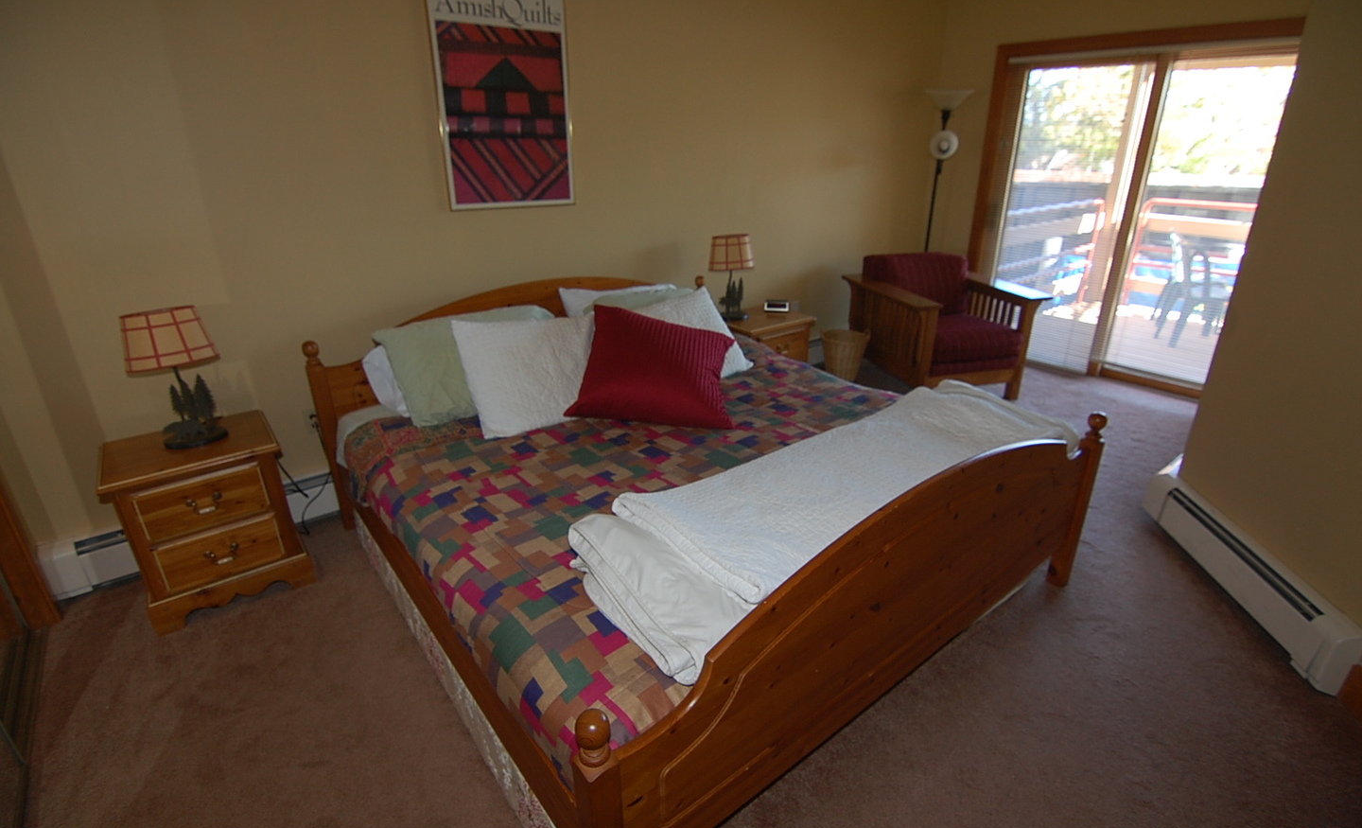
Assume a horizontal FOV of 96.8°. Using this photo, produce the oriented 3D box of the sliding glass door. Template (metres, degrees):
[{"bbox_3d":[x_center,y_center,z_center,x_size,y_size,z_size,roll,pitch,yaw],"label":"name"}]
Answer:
[{"bbox_3d":[2.799,-1.234,3.848,0.100,2.050,1.870,-18,27,-36],"label":"sliding glass door"}]

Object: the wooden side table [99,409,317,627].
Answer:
[{"bbox_3d":[-1.726,0.367,2.238,0.485,0.555,0.475,-18,27,-36],"label":"wooden side table"}]

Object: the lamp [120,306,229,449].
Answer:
[{"bbox_3d":[-1.753,-0.131,2.103,0.255,0.470,0.240,-18,27,-36],"label":"lamp"}]

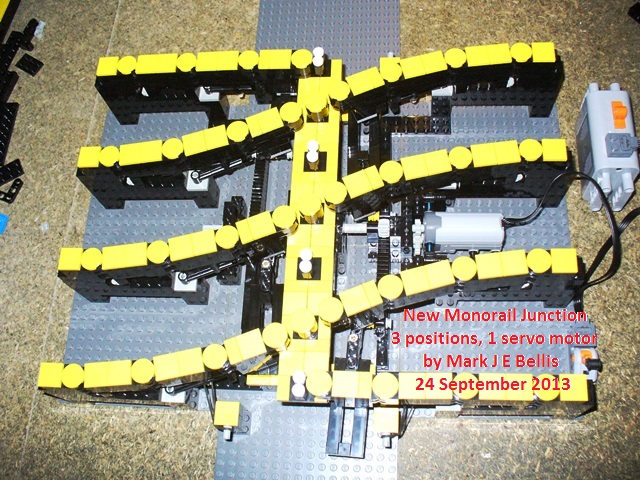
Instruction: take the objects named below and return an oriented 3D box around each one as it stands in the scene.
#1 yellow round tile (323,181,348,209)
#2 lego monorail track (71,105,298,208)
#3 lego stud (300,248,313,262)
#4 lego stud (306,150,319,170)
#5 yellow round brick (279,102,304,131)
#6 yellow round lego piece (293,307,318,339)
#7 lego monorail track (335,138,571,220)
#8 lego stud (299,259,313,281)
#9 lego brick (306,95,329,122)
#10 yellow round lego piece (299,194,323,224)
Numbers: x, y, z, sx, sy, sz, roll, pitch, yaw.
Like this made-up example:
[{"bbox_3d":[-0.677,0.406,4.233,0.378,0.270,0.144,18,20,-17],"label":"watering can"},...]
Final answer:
[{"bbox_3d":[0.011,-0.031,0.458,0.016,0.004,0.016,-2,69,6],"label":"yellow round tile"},{"bbox_3d":[-0.095,-0.054,0.526,0.172,0.072,0.036,-10,68,3],"label":"lego monorail track"},{"bbox_3d":[-0.008,0.012,0.449,0.008,0.015,0.008,0,69,7],"label":"lego stud"},{"bbox_3d":[-0.004,-0.055,0.475,0.008,0.015,0.008,0,69,7],"label":"lego stud"},{"bbox_3d":[-0.019,-0.088,0.490,0.016,0.015,0.016,0,69,7],"label":"yellow round brick"},{"bbox_3d":[-0.009,0.054,0.442,0.016,0.013,0.016,0,69,7],"label":"yellow round lego piece"},{"bbox_3d":[0.093,-0.042,0.499,0.172,0.072,0.035,-10,68,3],"label":"lego monorail track"},{"bbox_3d":[-0.008,0.020,0.446,0.008,0.015,0.008,0,69,7],"label":"lego stud"},{"bbox_3d":[-0.002,-0.098,0.500,0.016,0.013,0.016,0,69,7],"label":"lego brick"},{"bbox_3d":[-0.006,-0.021,0.462,0.016,0.015,0.016,-2,69,6],"label":"yellow round lego piece"}]

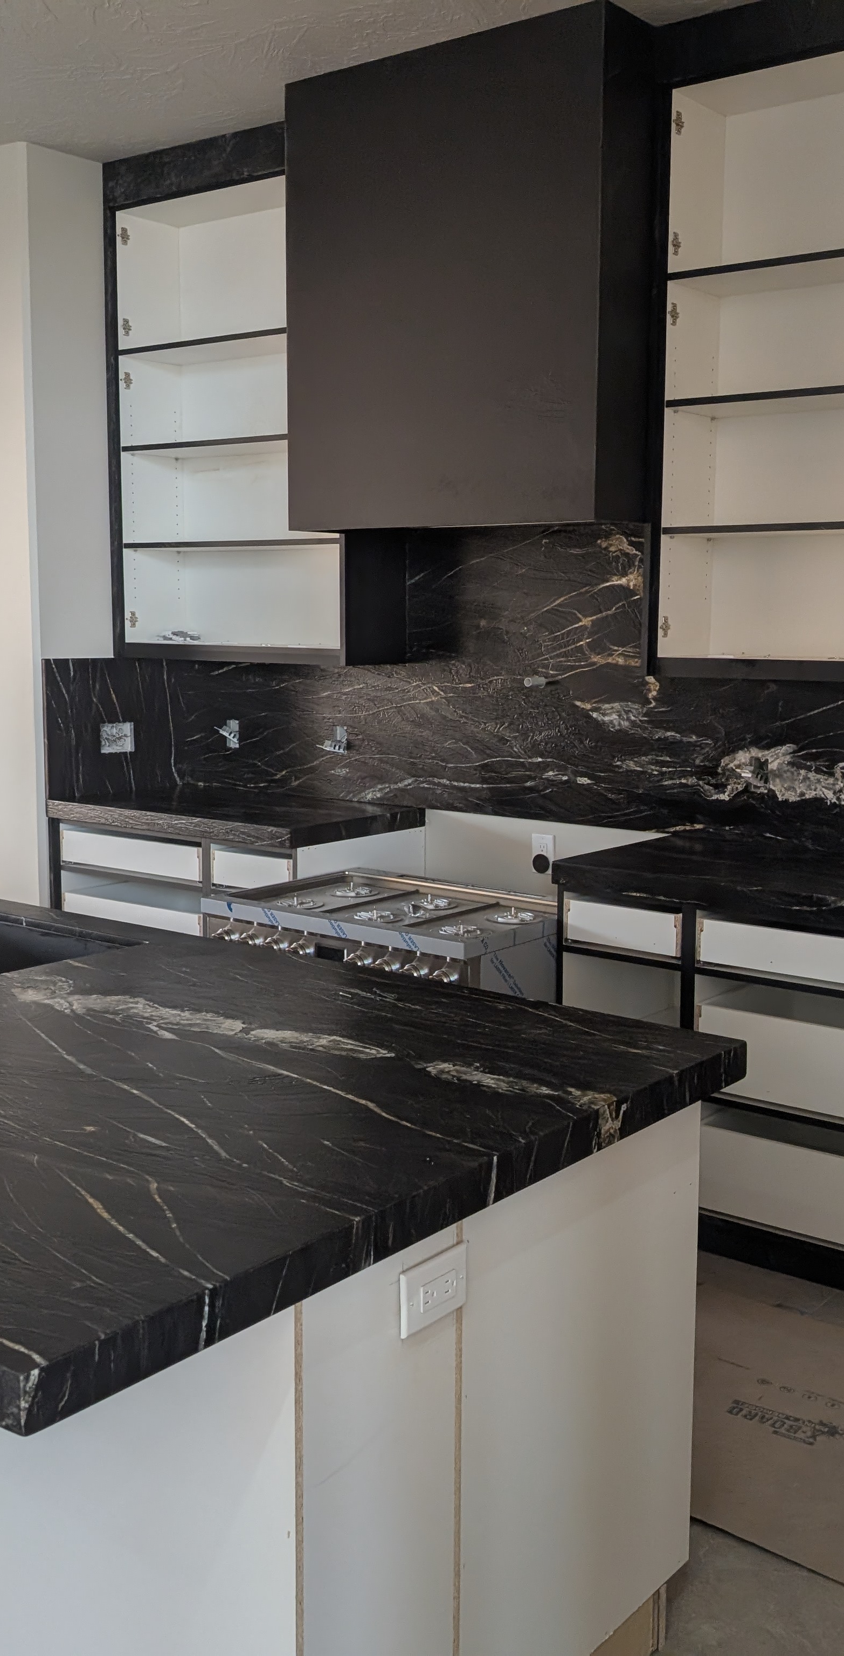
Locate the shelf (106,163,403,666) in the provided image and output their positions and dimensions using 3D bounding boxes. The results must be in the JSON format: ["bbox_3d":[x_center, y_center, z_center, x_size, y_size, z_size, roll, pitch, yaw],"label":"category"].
[{"bbox_3d":[-0.546,-1.306,5.052,1.045,1.510,0.320,6,10,37],"label":"shelf"}]

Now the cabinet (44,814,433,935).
[{"bbox_3d":[-0.621,0.390,5.149,1.070,0.833,0.620,6,10,37],"label":"cabinet"}]

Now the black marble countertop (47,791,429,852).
[{"bbox_3d":[-0.627,-0.048,5.081,1.085,0.054,0.650,6,10,37],"label":"black marble countertop"}]

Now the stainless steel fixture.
[{"bbox_3d":[-0.073,0.583,4.190,0.910,0.805,0.680,6,10,37],"label":"stainless steel fixture"}]

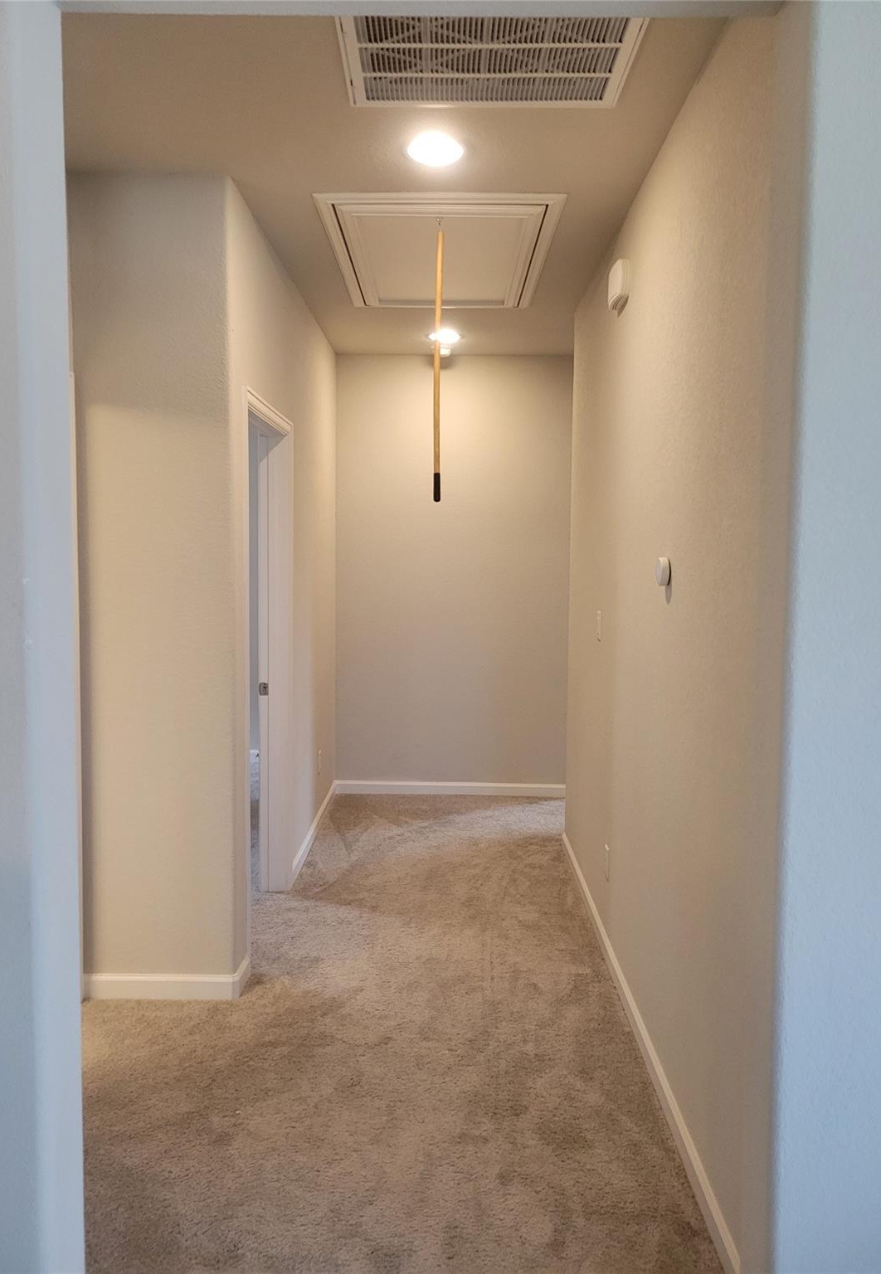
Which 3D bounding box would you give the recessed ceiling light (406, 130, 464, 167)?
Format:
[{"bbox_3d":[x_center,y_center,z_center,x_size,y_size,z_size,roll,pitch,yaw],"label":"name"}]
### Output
[{"bbox_3d":[-0.015,-1.462,2.904,0.187,0.030,0.187,1,5,0],"label":"recessed ceiling light"}]

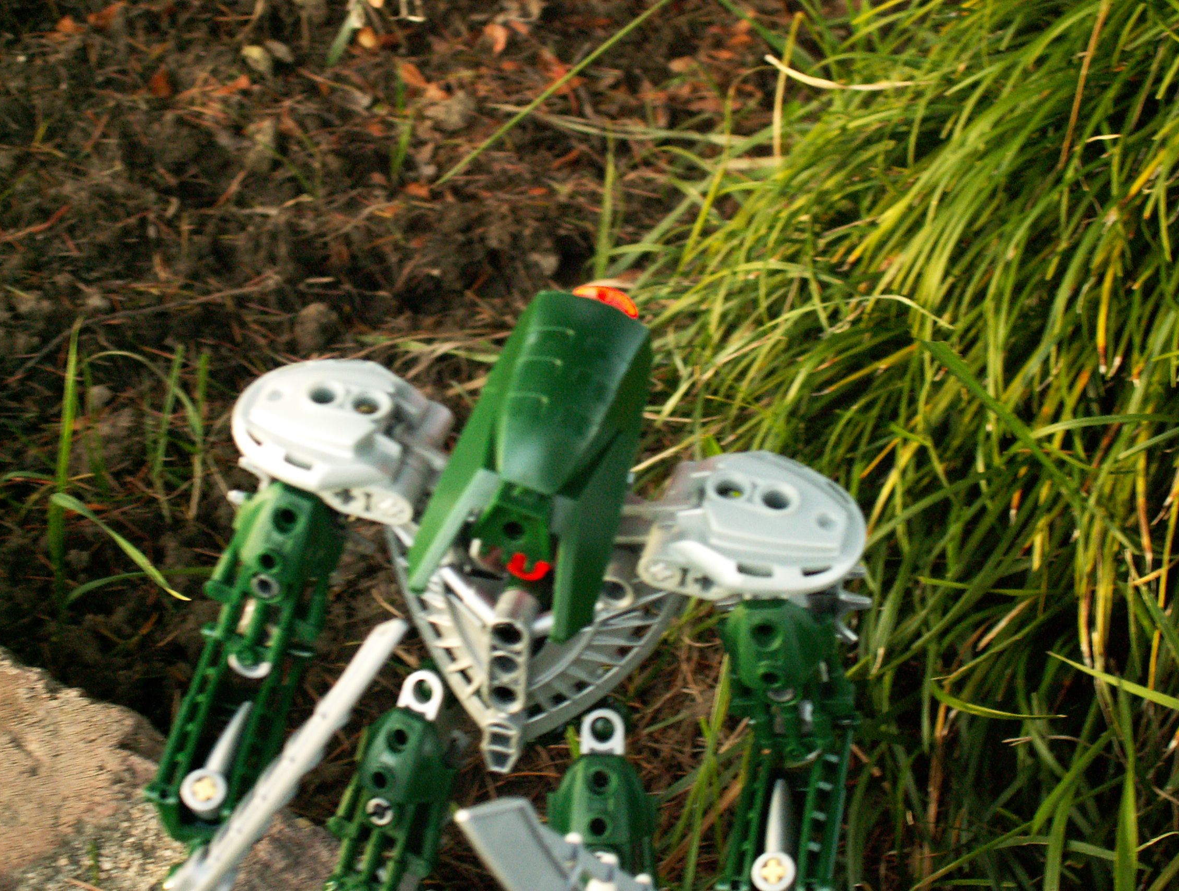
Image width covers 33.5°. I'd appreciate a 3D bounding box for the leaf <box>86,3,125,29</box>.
[{"bbox_3d":[-0.172,-0.153,0.697,0.012,0.004,0.011,7,44,0],"label":"leaf"}]

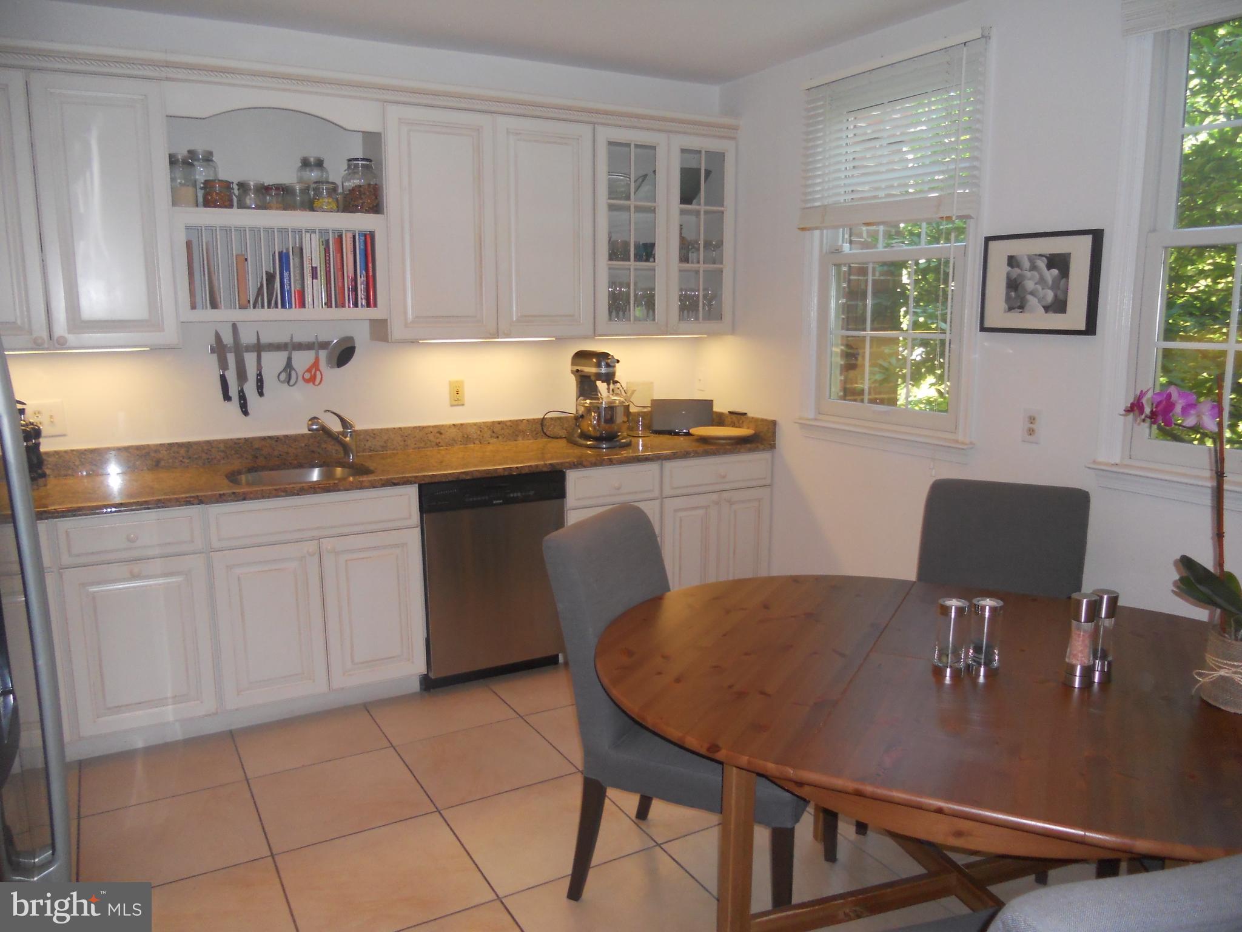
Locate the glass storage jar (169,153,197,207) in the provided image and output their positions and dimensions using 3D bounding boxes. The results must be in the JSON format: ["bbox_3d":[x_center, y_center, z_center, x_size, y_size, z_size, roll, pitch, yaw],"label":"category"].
[{"bbox_3d":[-1.554,-1.002,3.428,0.102,0.186,0.102,-5,11,-28],"label":"glass storage jar"}]

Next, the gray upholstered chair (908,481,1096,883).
[{"bbox_3d":[1.046,0.579,2.850,0.510,0.970,0.585,5,11,27],"label":"gray upholstered chair"}]

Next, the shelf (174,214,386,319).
[{"bbox_3d":[-1.317,-0.762,3.726,0.745,0.400,0.300,-6,12,-28],"label":"shelf"}]

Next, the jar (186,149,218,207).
[{"bbox_3d":[-1.571,-1.062,3.620,0.125,0.228,0.125,-5,11,-28],"label":"jar"}]

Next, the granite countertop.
[{"bbox_3d":[-0.810,-0.055,3.954,3.156,0.138,0.605,-5,11,-28],"label":"granite countertop"}]

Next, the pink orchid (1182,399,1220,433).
[{"bbox_3d":[1.121,-0.097,1.870,0.076,0.063,0.035,6,11,31],"label":"pink orchid"}]

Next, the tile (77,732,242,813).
[{"bbox_3d":[-1.546,1.023,3.263,0.485,0.010,0.450,-6,12,-28],"label":"tile"}]

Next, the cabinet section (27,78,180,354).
[{"bbox_3d":[-1.797,-0.865,3.383,0.389,0.877,0.310,-5,12,-28],"label":"cabinet section"}]

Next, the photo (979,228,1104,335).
[{"bbox_3d":[1.358,-0.593,3.156,0.030,0.321,0.427,-5,11,-28],"label":"photo"}]

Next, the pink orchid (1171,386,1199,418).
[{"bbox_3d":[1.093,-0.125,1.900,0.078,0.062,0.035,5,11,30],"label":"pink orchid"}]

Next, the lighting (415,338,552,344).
[{"bbox_3d":[-0.551,-0.533,4.034,0.605,0.025,0.050,-5,11,-28],"label":"lighting"}]

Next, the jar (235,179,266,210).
[{"bbox_3d":[-1.356,-0.982,3.543,0.100,0.106,0.100,-5,11,-28],"label":"jar"}]

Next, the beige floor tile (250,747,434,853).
[{"bbox_3d":[-0.890,1.045,3.065,0.485,0.010,0.490,-5,11,-28],"label":"beige floor tile"}]

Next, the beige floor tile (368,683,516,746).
[{"bbox_3d":[-0.679,0.948,3.703,0.487,0.010,0.370,-5,11,-28],"label":"beige floor tile"}]

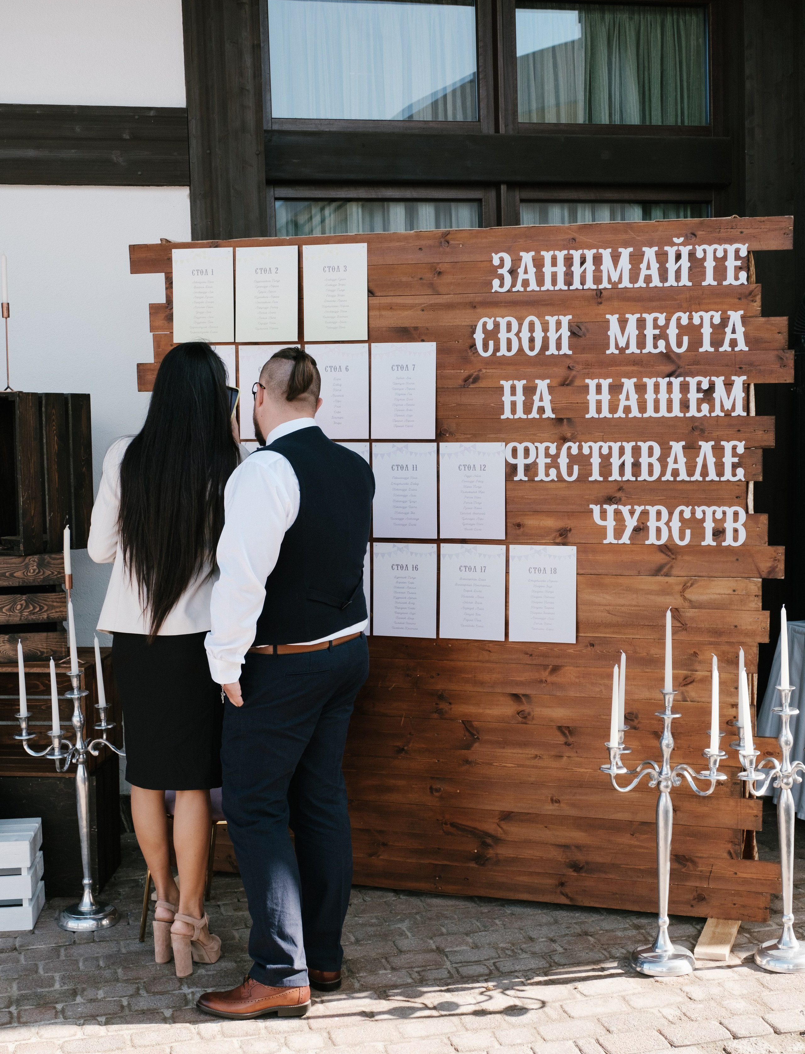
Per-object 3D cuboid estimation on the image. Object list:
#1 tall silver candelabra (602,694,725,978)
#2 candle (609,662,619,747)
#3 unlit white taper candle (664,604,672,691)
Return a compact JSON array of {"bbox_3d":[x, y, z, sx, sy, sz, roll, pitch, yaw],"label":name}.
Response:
[{"bbox_3d":[0.737,0.844,4.123,0.350,0.785,0.350,2,5,17],"label":"tall silver candelabra"},{"bbox_3d":[0.581,0.489,4.024,0.022,0.233,0.022,2,6,16],"label":"candle"},{"bbox_3d":[0.737,0.342,4.077,0.022,0.243,0.022,1,5,17],"label":"unlit white taper candle"}]

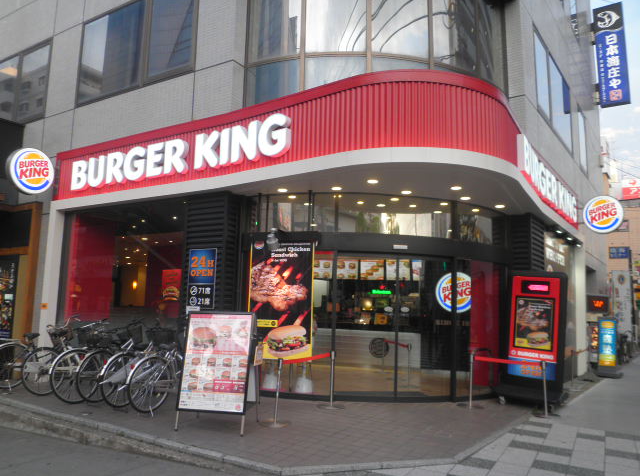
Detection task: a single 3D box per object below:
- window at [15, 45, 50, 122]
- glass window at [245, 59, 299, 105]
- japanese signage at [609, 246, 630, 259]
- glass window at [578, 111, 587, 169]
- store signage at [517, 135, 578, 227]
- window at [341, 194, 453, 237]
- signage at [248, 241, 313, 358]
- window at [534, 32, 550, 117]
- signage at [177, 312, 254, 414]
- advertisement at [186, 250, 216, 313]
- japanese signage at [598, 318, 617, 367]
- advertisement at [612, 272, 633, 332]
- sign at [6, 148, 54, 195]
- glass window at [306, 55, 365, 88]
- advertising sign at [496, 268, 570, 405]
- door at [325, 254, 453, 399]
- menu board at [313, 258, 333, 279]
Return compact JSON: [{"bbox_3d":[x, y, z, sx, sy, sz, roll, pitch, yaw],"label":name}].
[{"bbox_3d":[-6.516,-3.500,10.943,1.140,1.690,0.080,-4,-10,30],"label":"window"},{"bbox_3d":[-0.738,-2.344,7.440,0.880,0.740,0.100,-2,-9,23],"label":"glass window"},{"bbox_3d":[12.461,0.603,20.000,0.900,0.520,0.120,-5,-10,35],"label":"japanese signage"},{"bbox_3d":[7.319,-2.665,13.367,0.120,1.720,1.080,-5,-10,37],"label":"glass window"},{"bbox_3d":[4.663,-0.995,9.666,0.160,0.640,4.530,-5,-10,37],"label":"store signage"},{"bbox_3d":[1.201,-0.340,7.708,1.850,0.660,0.150,2,-9,-9],"label":"window"},{"bbox_3d":[-0.600,0.934,7.380,0.940,1.800,0.040,0,-9,7],"label":"signage"},{"bbox_3d":[4.776,-3.439,10.295,0.080,1.630,1.090,-6,-11,37],"label":"window"},{"bbox_3d":[-1.155,1.398,5.428,0.800,1.090,0.220,-1,-8,12],"label":"signage"},{"bbox_3d":[-1.922,0.660,7.807,0.580,0.940,0.030,-4,-10,30],"label":"advertisement"},{"bbox_3d":[6.501,2.362,10.856,0.400,1.120,0.140,-6,-11,37],"label":"japanese signage"},{"bbox_3d":[10.023,2.146,15.929,0.620,2.200,0.120,-6,-11,37],"label":"advertisement"},{"bbox_3d":[-5.729,-1.308,9.502,0.160,0.880,0.880,-4,-10,30],"label":"sign"},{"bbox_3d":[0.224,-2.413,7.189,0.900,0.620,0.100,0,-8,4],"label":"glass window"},{"bbox_3d":[3.217,1.509,7.258,0.800,1.920,0.450,0,-12,33],"label":"advertising sign"},{"bbox_3d":[1.056,1.348,7.305,1.880,2.120,0.220,2,-8,-4],"label":"door"},{"bbox_3d":[0.071,0.808,12.210,0.570,0.480,0.080,0,-8,6],"label":"menu board"}]

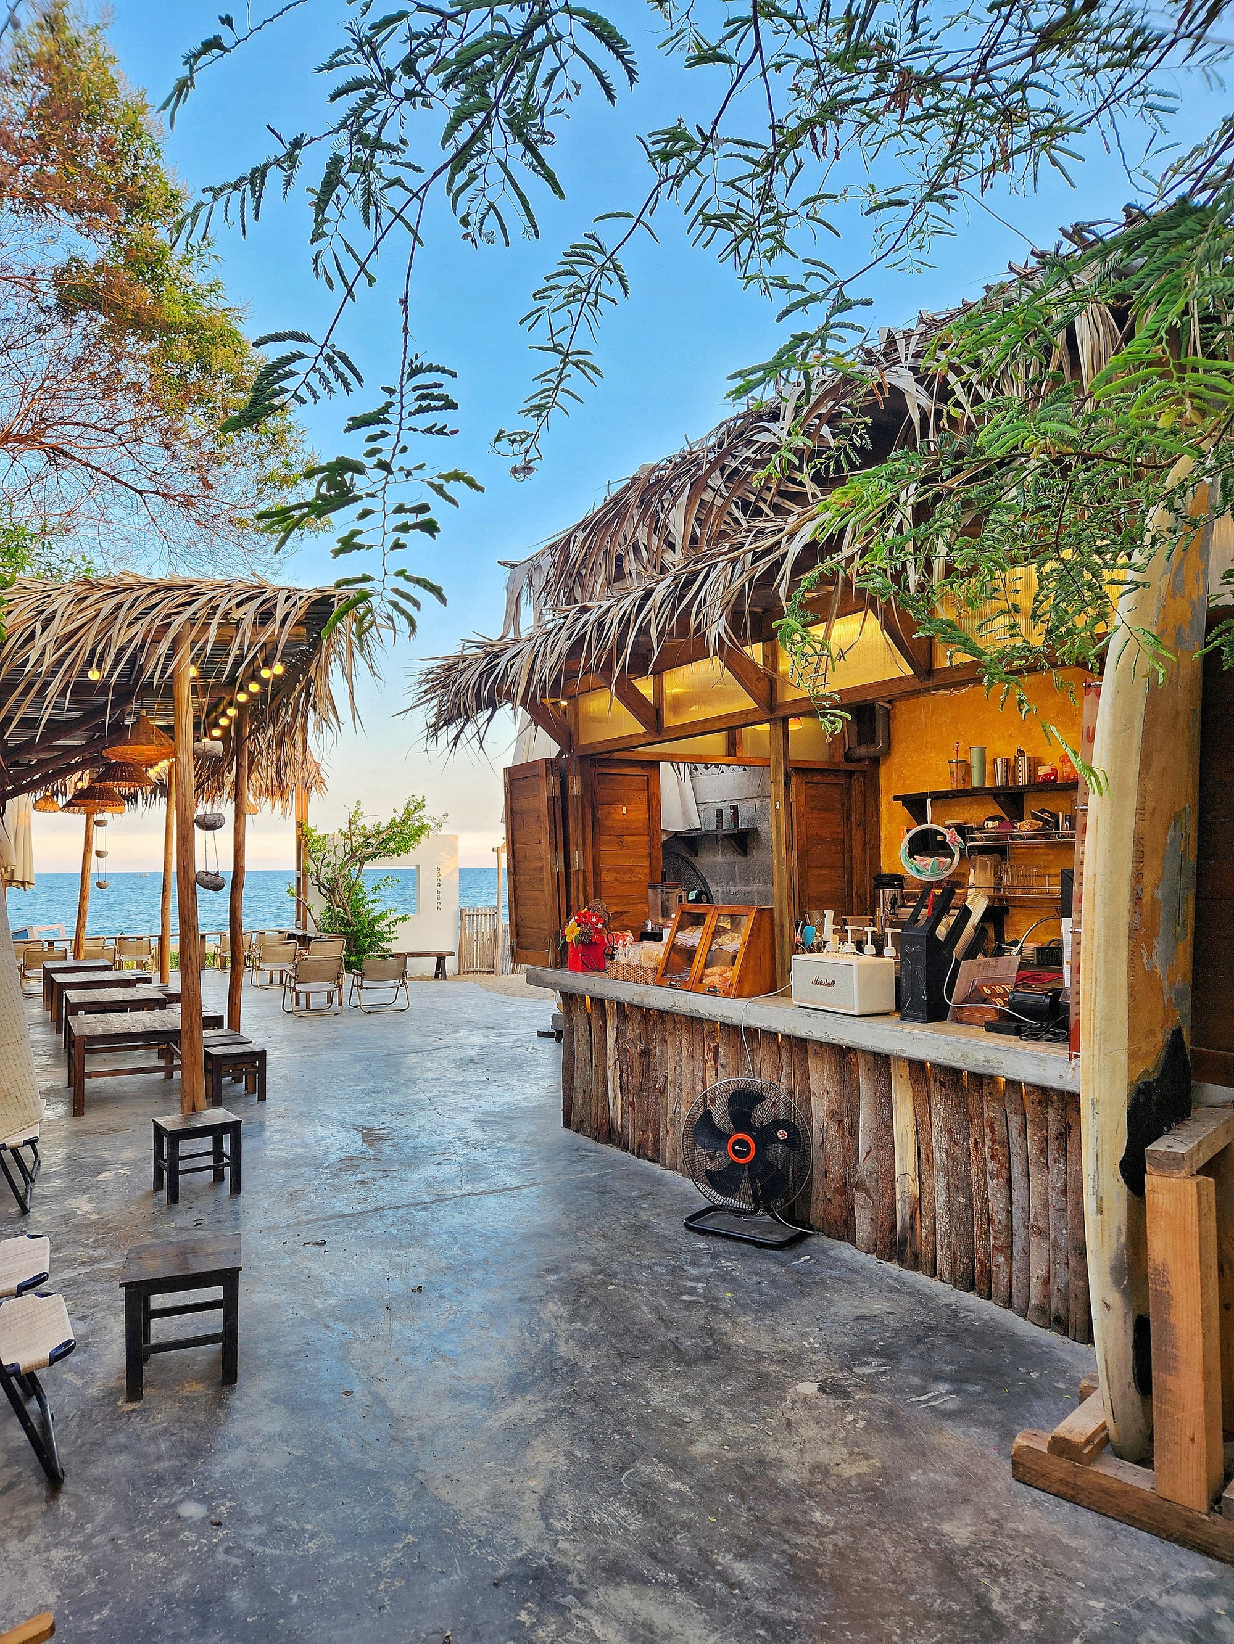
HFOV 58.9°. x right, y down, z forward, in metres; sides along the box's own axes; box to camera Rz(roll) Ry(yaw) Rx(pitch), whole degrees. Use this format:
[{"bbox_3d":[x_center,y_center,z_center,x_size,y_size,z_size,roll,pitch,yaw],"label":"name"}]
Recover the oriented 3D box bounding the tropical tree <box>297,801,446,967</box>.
[{"bbox_3d":[-3.359,0.884,14.997,1.900,2.400,1.600,0,-2,-10],"label":"tropical tree"}]

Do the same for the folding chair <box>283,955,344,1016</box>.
[{"bbox_3d":[-3.041,1.623,10.962,0.520,0.600,0.540,1,-3,-29],"label":"folding chair"}]

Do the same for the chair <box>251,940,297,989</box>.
[{"bbox_3d":[-3.951,1.635,12.643,0.490,0.550,0.530,1,-3,-30],"label":"chair"}]

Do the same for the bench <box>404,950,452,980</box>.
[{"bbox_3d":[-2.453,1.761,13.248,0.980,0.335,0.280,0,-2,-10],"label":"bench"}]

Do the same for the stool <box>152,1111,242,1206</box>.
[{"bbox_3d":[-1.768,1.410,4.608,0.289,0.297,0.270,1,-3,-35],"label":"stool"}]

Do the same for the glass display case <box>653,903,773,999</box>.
[{"bbox_3d":[0.445,0.581,5.043,0.270,0.380,0.680,1,-3,-29],"label":"glass display case"}]

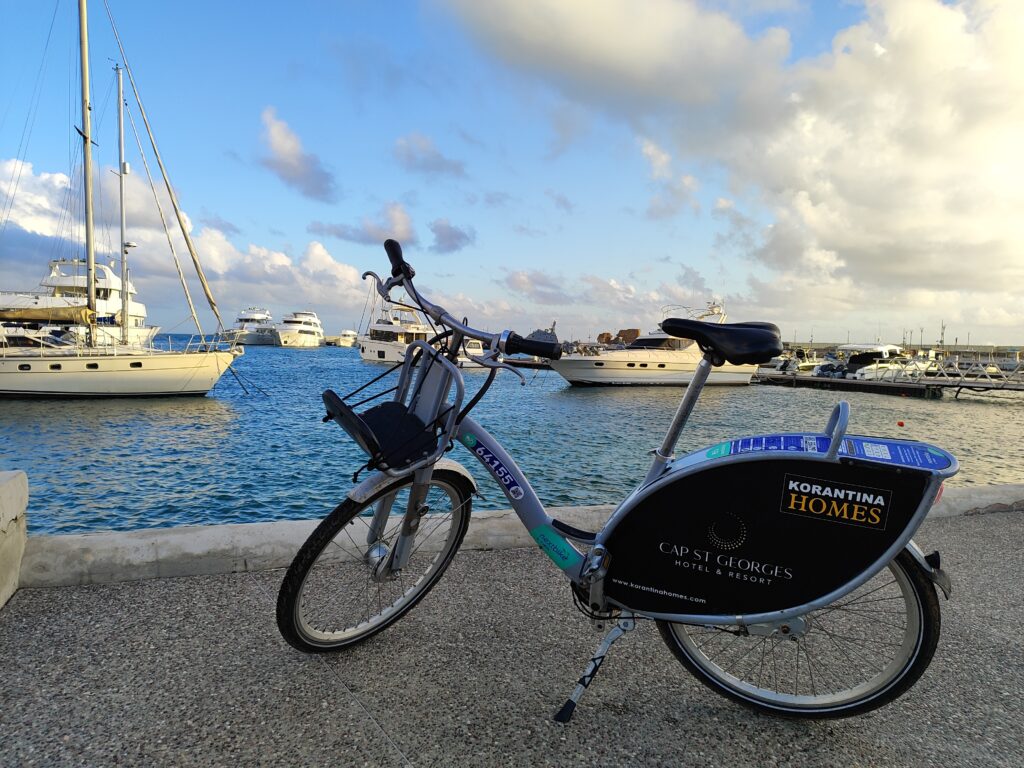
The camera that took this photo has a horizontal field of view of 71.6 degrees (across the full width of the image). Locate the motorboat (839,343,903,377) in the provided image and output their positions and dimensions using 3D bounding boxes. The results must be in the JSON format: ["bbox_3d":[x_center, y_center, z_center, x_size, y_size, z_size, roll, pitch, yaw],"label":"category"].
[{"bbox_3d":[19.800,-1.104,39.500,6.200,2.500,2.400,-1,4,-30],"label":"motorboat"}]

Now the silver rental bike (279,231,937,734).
[{"bbox_3d":[0.190,0.250,1.800,1.660,1.200,0.640,2,13,20],"label":"silver rental bike"}]

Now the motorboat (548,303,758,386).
[{"bbox_3d":[7.450,-2.328,38.600,12.200,4.700,3.900,-1,4,-20],"label":"motorboat"}]

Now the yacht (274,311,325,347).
[{"bbox_3d":[-49.300,-12.829,164.000,6.200,7.900,23.000,1,4,2],"label":"yacht"}]

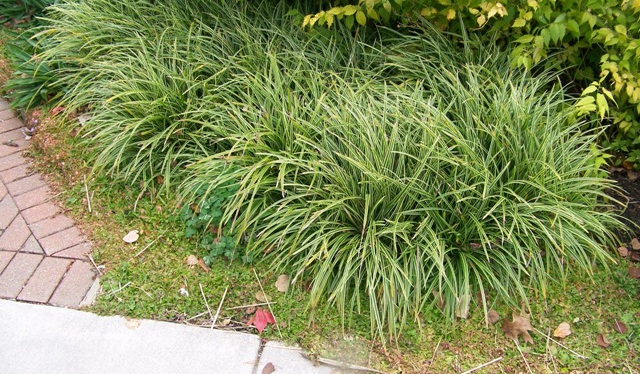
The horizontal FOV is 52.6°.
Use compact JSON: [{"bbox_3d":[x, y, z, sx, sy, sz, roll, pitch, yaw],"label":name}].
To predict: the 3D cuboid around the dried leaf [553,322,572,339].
[{"bbox_3d":[0.772,0.457,2.045,0.083,0.025,0.040,-30,48,-35],"label":"dried leaf"}]

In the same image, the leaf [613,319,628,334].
[{"bbox_3d":[0.931,0.435,2.006,0.042,0.015,0.048,24,42,26],"label":"leaf"}]

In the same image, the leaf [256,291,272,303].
[{"bbox_3d":[-0.184,0.361,2.127,0.047,0.015,0.053,-17,41,-24],"label":"leaf"}]

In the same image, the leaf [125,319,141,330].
[{"bbox_3d":[-0.576,0.421,1.977,0.049,0.010,0.038,5,37,4],"label":"leaf"}]

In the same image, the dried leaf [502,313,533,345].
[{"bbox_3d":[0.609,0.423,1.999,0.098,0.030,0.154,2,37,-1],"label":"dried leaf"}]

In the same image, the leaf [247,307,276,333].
[{"bbox_3d":[-0.177,0.408,1.981,0.093,0.025,0.100,2,37,0],"label":"leaf"}]

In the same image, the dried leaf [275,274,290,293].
[{"bbox_3d":[-0.124,0.323,2.172,0.049,0.025,0.081,9,38,9],"label":"dried leaf"}]

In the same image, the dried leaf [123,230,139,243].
[{"bbox_3d":[-0.679,0.180,2.334,0.051,0.018,0.070,7,38,7],"label":"dried leaf"}]

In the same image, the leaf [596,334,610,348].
[{"bbox_3d":[0.882,0.483,2.020,0.030,0.020,0.046,-12,40,-18],"label":"leaf"}]

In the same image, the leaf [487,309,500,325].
[{"bbox_3d":[0.562,0.420,2.087,0.036,0.018,0.059,8,38,7],"label":"leaf"}]

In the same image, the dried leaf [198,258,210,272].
[{"bbox_3d":[-0.391,0.263,2.173,0.018,0.018,0.074,-19,42,-26],"label":"dried leaf"}]

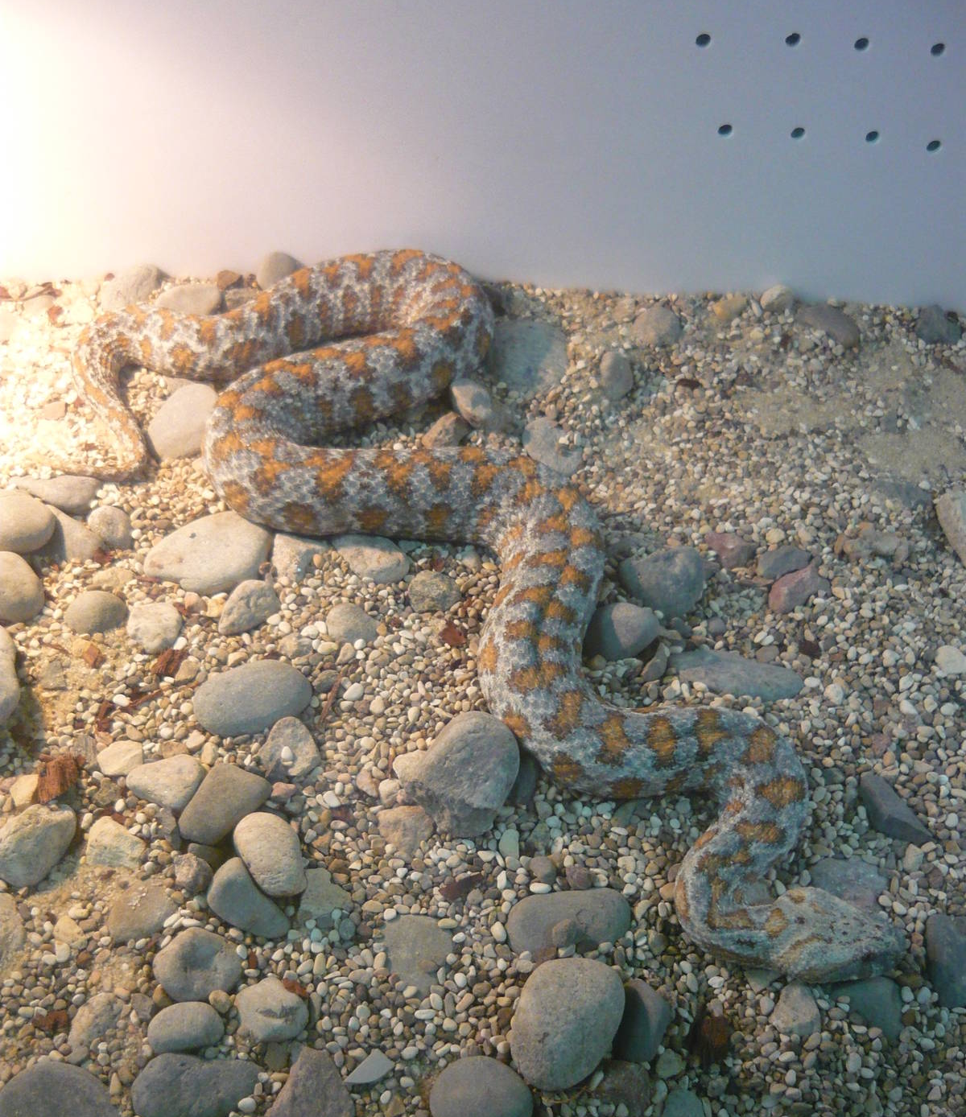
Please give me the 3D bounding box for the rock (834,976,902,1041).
[{"bbox_3d":[0.138,0.162,0.445,0.029,0.010,0.022,24,56,18],"label":"rock"}]

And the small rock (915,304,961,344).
[{"bbox_3d":[0.246,-0.127,0.664,0.024,0.019,0.024,0,52,0],"label":"small rock"}]

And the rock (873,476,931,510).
[{"bbox_3d":[0.203,-0.032,0.596,0.029,0.010,0.018,12,53,9],"label":"rock"}]

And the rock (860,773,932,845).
[{"bbox_3d":[0.164,0.099,0.489,0.015,0.013,0.036,-35,60,-24],"label":"rock"}]

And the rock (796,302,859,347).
[{"bbox_3d":[0.188,-0.127,0.668,0.038,0.015,0.019,29,57,21],"label":"rock"}]

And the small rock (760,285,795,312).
[{"bbox_3d":[0.166,-0.146,0.693,0.019,0.014,0.017,13,49,10],"label":"small rock"}]

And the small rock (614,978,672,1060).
[{"bbox_3d":[0.055,0.164,0.438,0.023,0.018,0.031,12,53,9],"label":"small rock"}]

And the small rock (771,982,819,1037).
[{"bbox_3d":[0.107,0.155,0.422,0.017,0.012,0.020,5,48,3],"label":"small rock"}]

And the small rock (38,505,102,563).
[{"bbox_3d":[-0.189,-0.011,0.560,0.035,0.018,0.032,-17,51,-16],"label":"small rock"}]

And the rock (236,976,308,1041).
[{"bbox_3d":[-0.072,0.153,0.417,0.025,0.016,0.022,-6,48,-7],"label":"rock"}]

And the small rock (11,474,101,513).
[{"bbox_3d":[-0.207,-0.031,0.592,0.046,0.016,0.024,10,53,7],"label":"small rock"}]

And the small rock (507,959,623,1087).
[{"bbox_3d":[0.028,0.155,0.408,0.035,0.024,0.043,15,49,12],"label":"small rock"}]

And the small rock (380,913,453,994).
[{"bbox_3d":[-0.024,0.141,0.437,0.026,0.013,0.029,9,48,7],"label":"small rock"}]

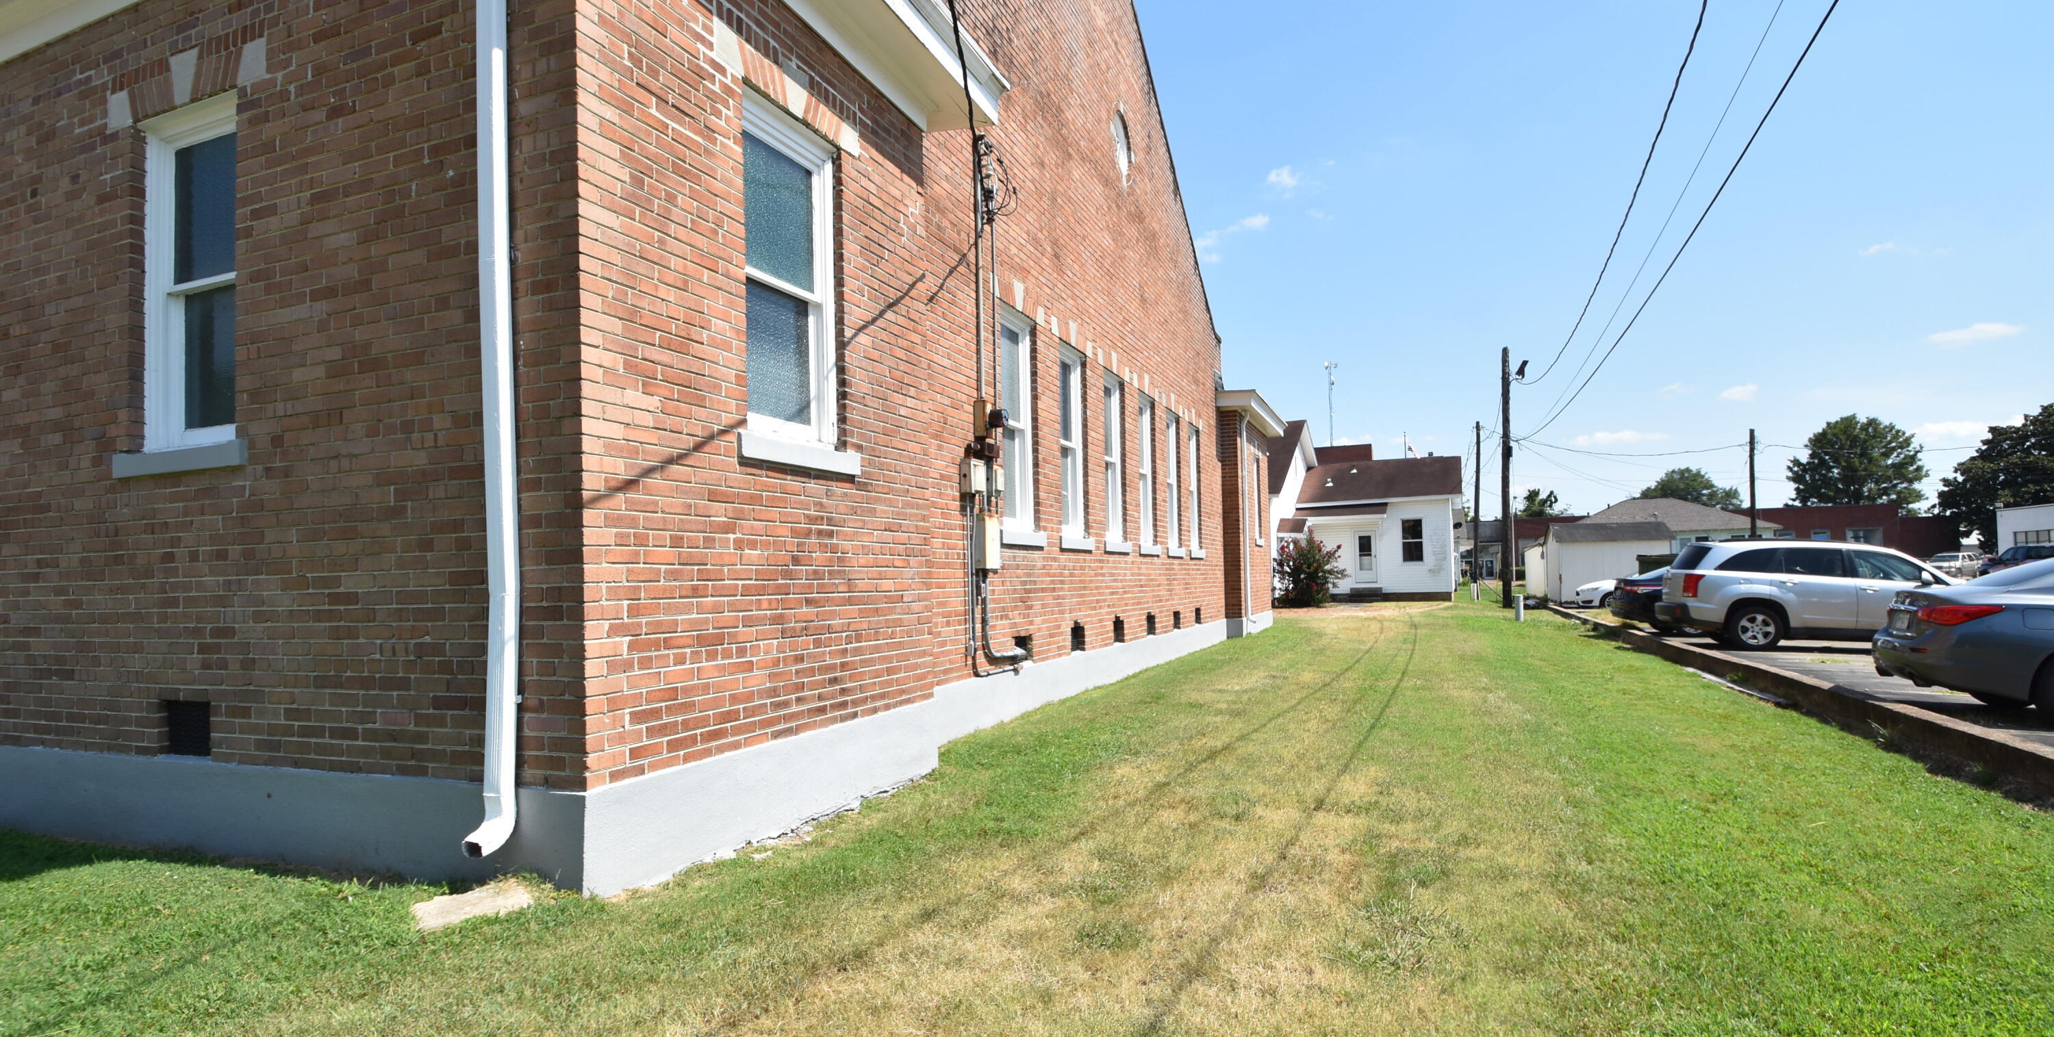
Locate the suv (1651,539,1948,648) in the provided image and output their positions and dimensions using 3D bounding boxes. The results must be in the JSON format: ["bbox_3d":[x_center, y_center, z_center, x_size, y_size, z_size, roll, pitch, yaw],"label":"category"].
[{"bbox_3d":[13.163,1.225,14.733,5.000,1.740,1.850,-1,-3,23],"label":"suv"}]

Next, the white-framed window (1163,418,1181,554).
[{"bbox_3d":[2.107,-0.557,13.601,0.140,2.000,0.820,-3,-3,23],"label":"white-framed window"}]

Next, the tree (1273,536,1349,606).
[{"bbox_3d":[9.682,1.827,31.300,2.600,2.500,2.400,-3,-3,23],"label":"tree"}]

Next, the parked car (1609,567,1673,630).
[{"bbox_3d":[14.774,1.560,18.454,4.800,1.460,1.840,-1,-3,23],"label":"parked car"}]

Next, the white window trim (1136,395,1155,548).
[{"bbox_3d":[1.551,-0.634,12.286,0.140,2.000,0.820,-3,-3,23],"label":"white window trim"}]

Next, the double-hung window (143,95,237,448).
[{"bbox_3d":[-4.104,-1.198,4.587,0.850,1.660,0.140,-2,-3,21],"label":"double-hung window"}]

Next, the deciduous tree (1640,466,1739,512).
[{"bbox_3d":[59.703,0.426,81.734,9.600,10.238,9.300,-3,-3,23],"label":"deciduous tree"}]

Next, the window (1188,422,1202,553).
[{"bbox_3d":[2.675,-0.480,14.944,0.140,2.000,0.820,-3,-3,23],"label":"window"}]

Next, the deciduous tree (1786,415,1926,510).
[{"bbox_3d":[65.499,-1.721,71.664,11.200,12.904,11.000,-3,-3,23],"label":"deciduous tree"}]

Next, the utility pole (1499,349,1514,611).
[{"bbox_3d":[15.515,-1.270,29.500,0.280,8.450,0.280,-1,-2,23],"label":"utility pole"}]

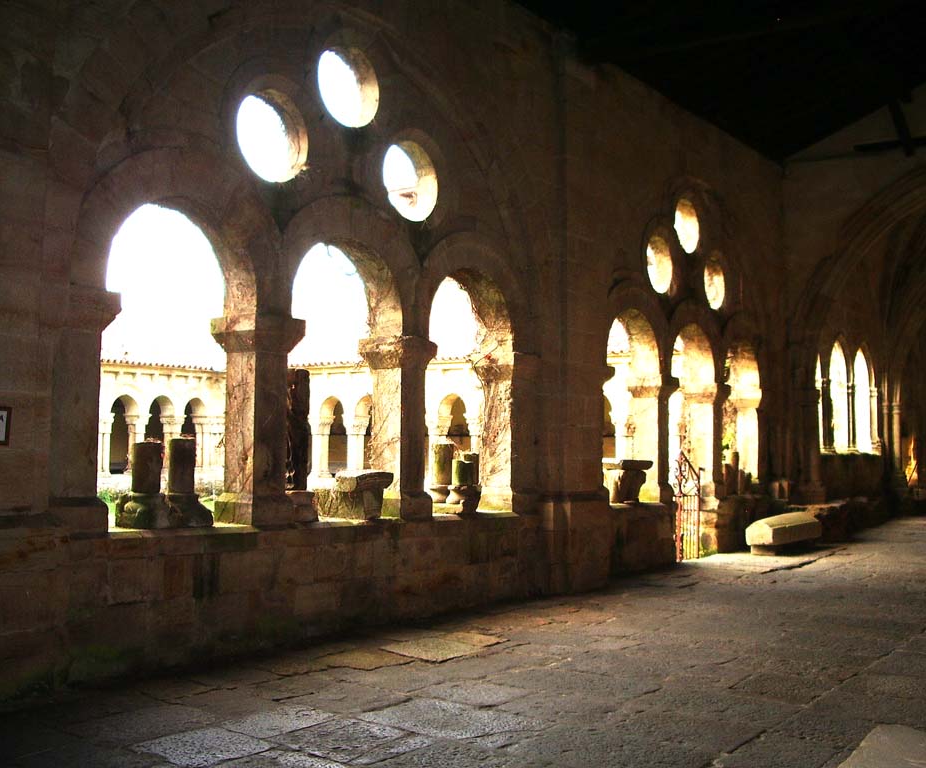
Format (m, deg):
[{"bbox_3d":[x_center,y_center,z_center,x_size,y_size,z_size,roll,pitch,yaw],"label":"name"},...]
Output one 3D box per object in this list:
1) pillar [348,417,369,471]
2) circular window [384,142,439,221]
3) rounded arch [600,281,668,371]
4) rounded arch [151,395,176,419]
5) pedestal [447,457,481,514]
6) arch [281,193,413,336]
[{"bbox_3d":[-3.361,2.026,33.300,0.450,1.800,0.450,-2,-5,31],"label":"pillar"},{"bbox_3d":[-0.659,-1.989,10.269,0.400,0.800,0.820,-3,-5,37],"label":"circular window"},{"bbox_3d":[2.069,-0.752,13.827,0.420,1.240,1.840,-3,-5,37],"label":"rounded arch"},{"bbox_3d":[-9.549,0.710,32.354,0.600,0.720,0.900,-3,-5,36],"label":"rounded arch"},{"bbox_3d":[0.018,1.065,11.071,0.290,0.620,0.290,-3,-5,37],"label":"pedestal"},{"bbox_3d":[-1.183,-1.094,9.580,0.420,1.240,1.820,-3,-5,37],"label":"arch"}]

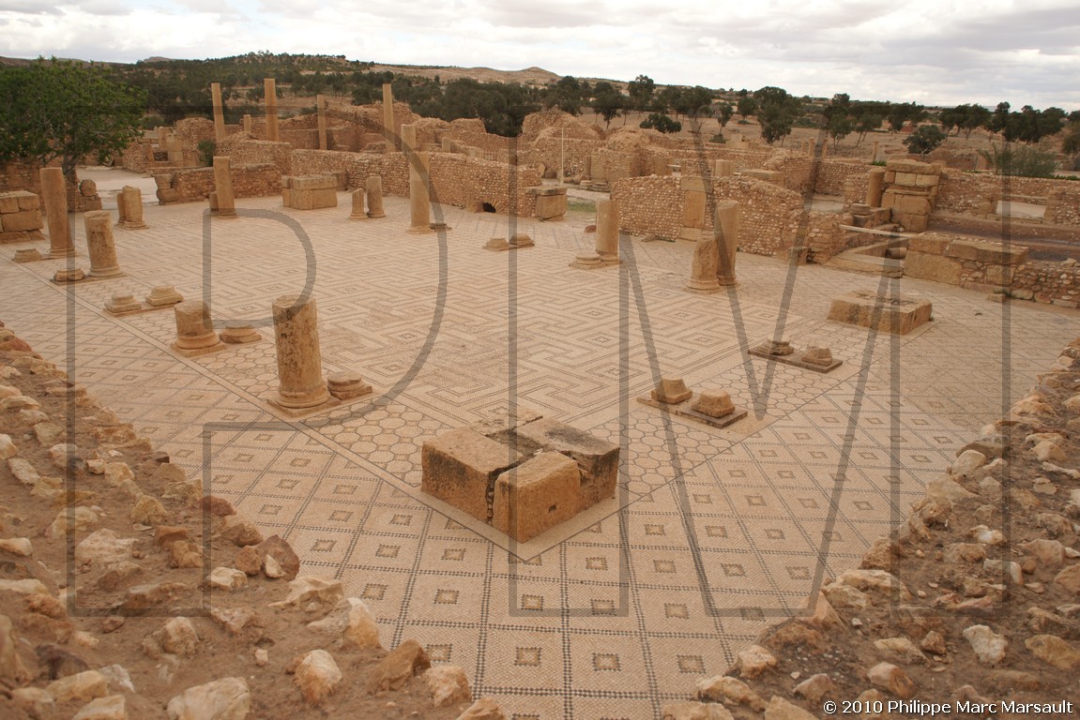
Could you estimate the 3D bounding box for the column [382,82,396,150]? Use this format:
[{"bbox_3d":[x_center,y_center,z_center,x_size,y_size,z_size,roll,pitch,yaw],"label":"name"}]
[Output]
[{"bbox_3d":[-8.978,-13.880,42.725,0.560,4.600,0.560,18,24,39],"label":"column"}]

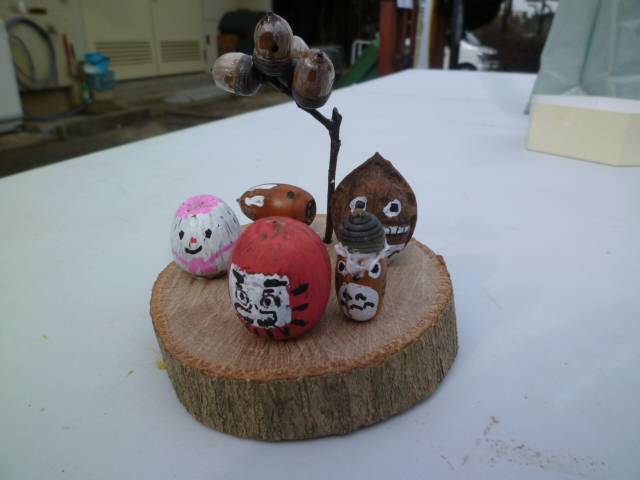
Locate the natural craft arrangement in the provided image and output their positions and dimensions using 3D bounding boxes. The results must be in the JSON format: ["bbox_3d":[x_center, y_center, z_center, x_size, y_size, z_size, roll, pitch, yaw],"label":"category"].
[{"bbox_3d":[-0.003,-0.015,0.133,0.090,0.092,0.099,0,24,0],"label":"natural craft arrangement"}]

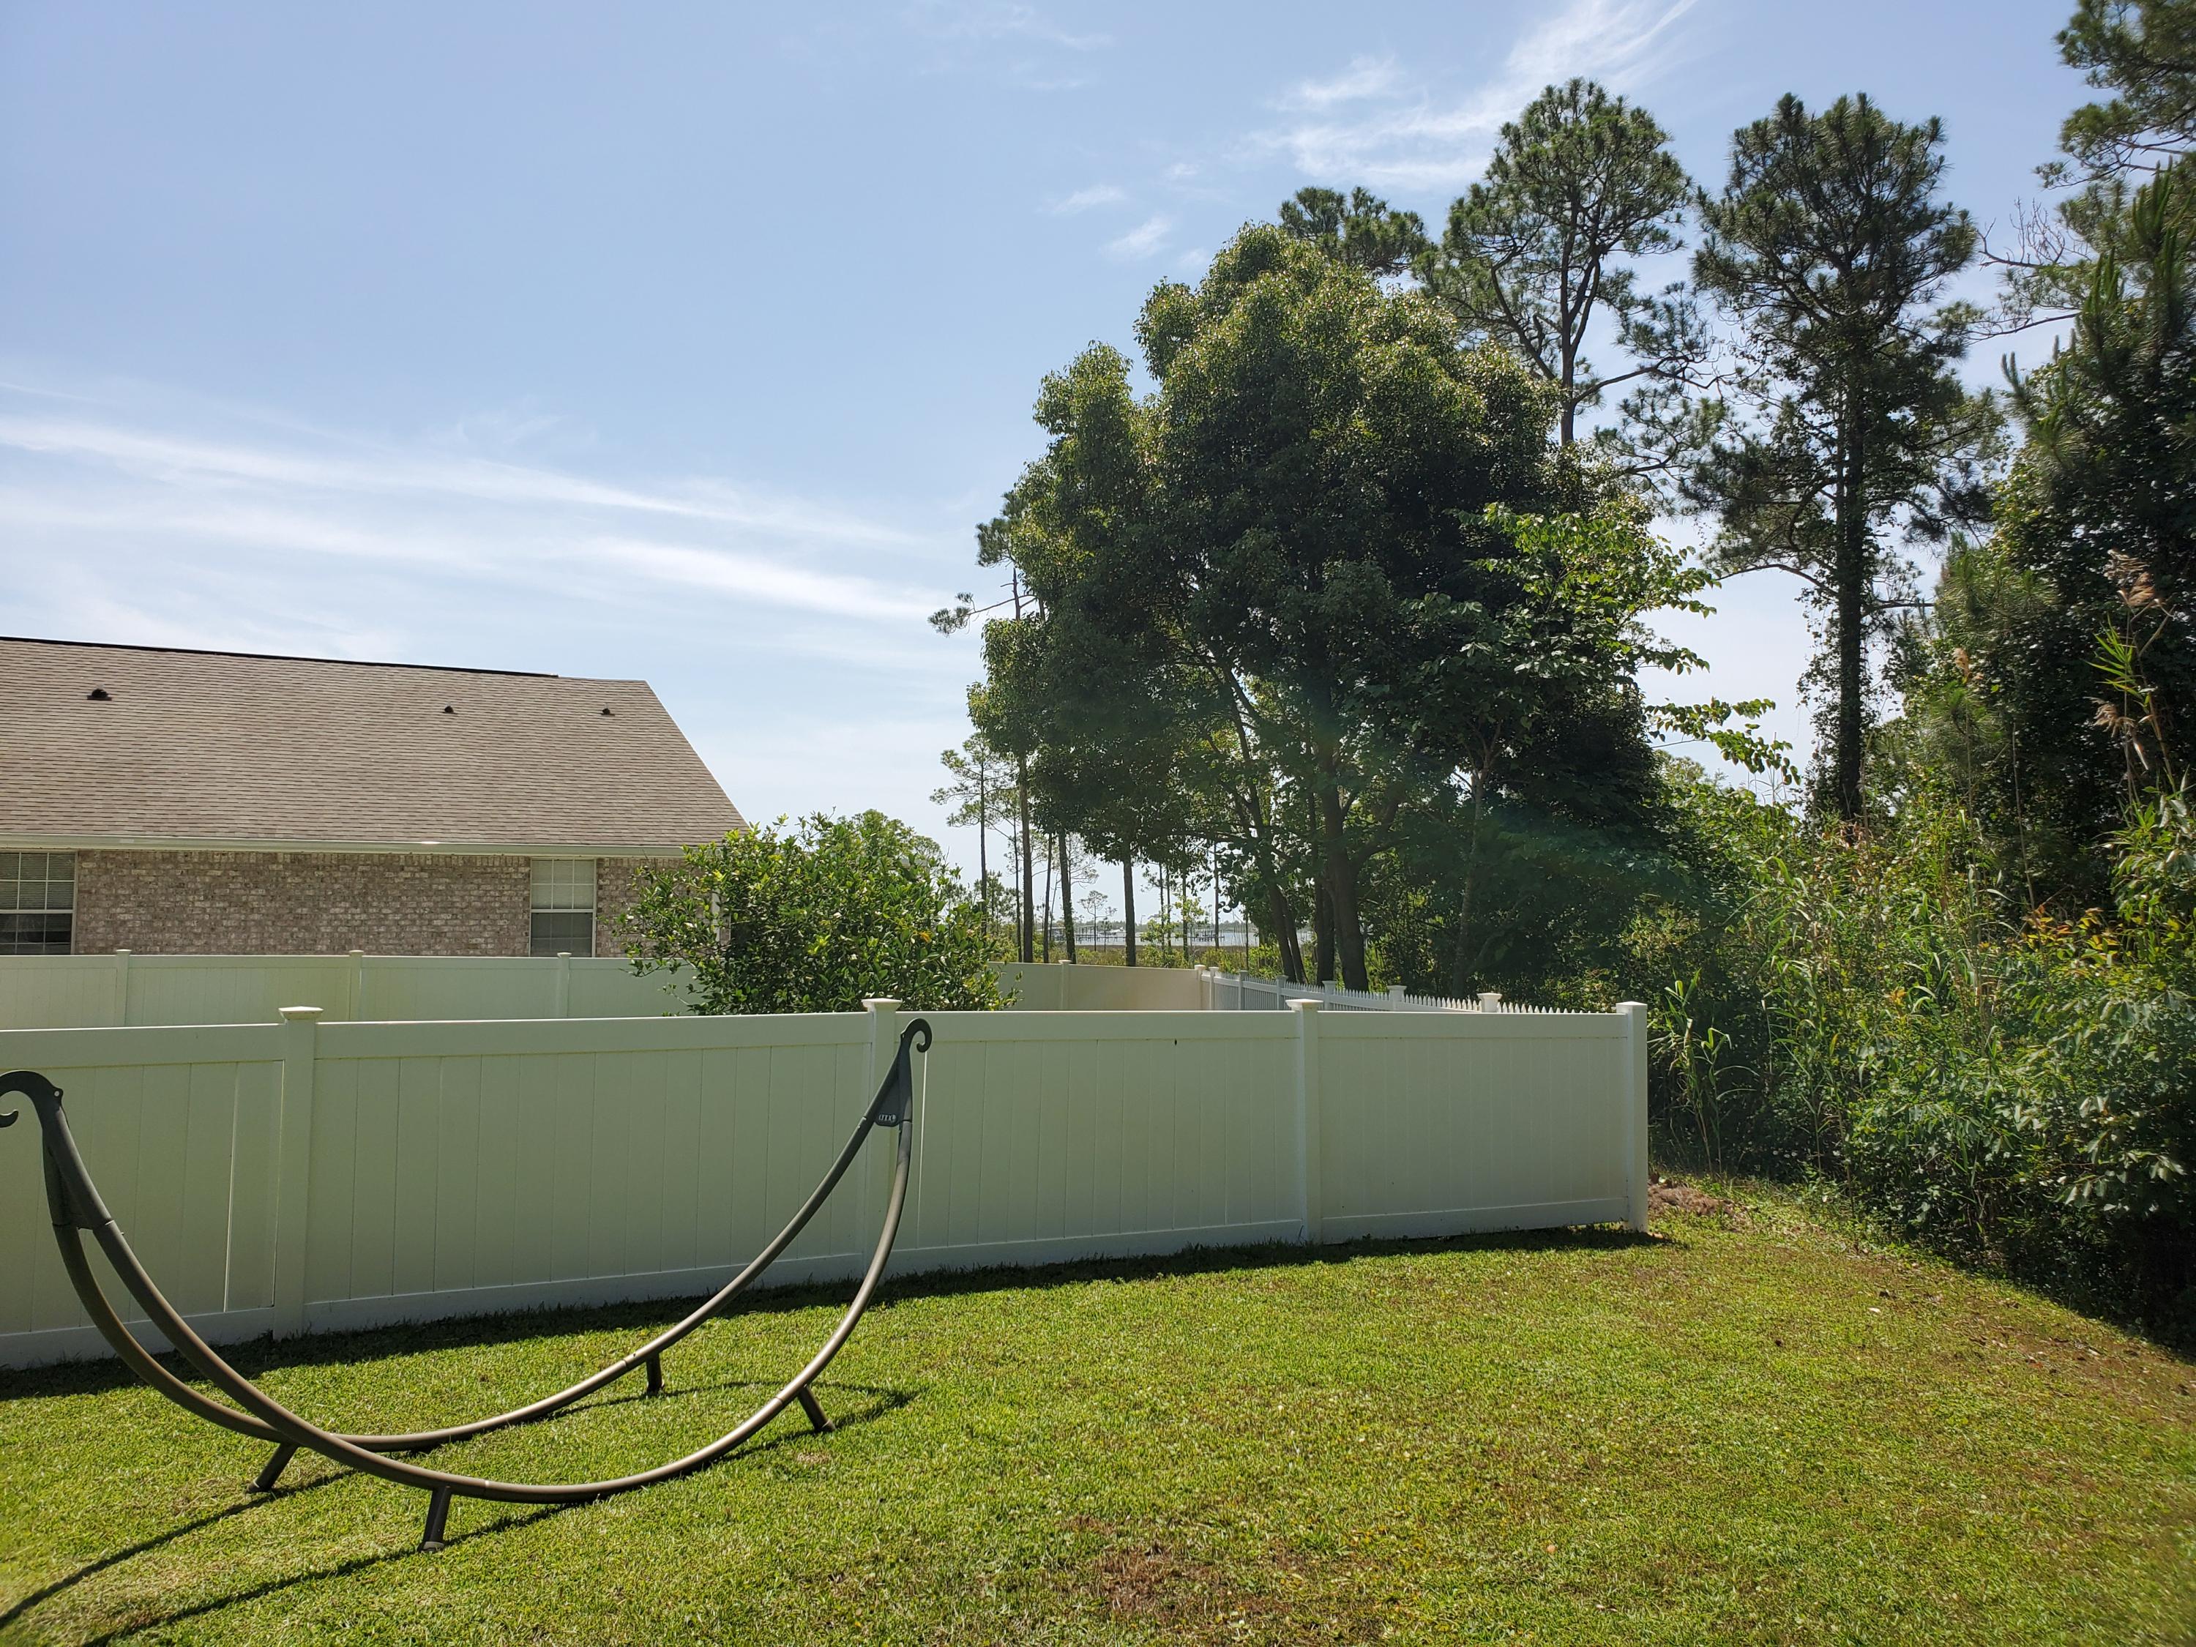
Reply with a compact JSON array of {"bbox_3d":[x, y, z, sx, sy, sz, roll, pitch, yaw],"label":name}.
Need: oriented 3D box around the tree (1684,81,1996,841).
[{"bbox_3d":[9.966,-3.650,22.000,3.900,12.200,3.900,-1,-4,25],"label":"tree"}]

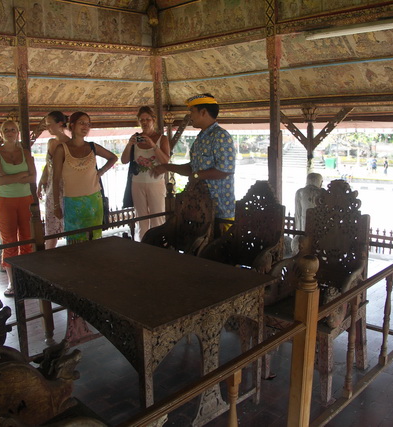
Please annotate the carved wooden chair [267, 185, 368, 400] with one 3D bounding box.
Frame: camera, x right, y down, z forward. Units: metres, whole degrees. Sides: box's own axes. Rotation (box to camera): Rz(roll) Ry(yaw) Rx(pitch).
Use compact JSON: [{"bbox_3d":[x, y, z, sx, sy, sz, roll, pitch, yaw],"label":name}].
[{"bbox_3d":[0.709,0.402,2.729,0.570,1.170,0.490,-12,15,-43],"label":"carved wooden chair"}]

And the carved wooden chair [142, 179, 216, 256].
[{"bbox_3d":[-0.176,0.291,3.619,0.570,1.120,0.490,-12,15,-43],"label":"carved wooden chair"}]

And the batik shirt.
[{"bbox_3d":[0.152,-0.385,4.120,0.300,0.850,0.500,-6,11,-21],"label":"batik shirt"}]

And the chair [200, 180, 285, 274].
[{"bbox_3d":[0.275,0.350,3.166,0.570,1.140,0.495,-12,15,-43],"label":"chair"}]

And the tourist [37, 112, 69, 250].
[{"bbox_3d":[-1.358,-0.117,4.465,0.360,1.690,0.420,-5,11,-17],"label":"tourist"}]

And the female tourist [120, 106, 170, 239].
[{"bbox_3d":[-0.488,-0.140,4.405,0.470,1.700,0.380,0,11,8],"label":"female tourist"}]

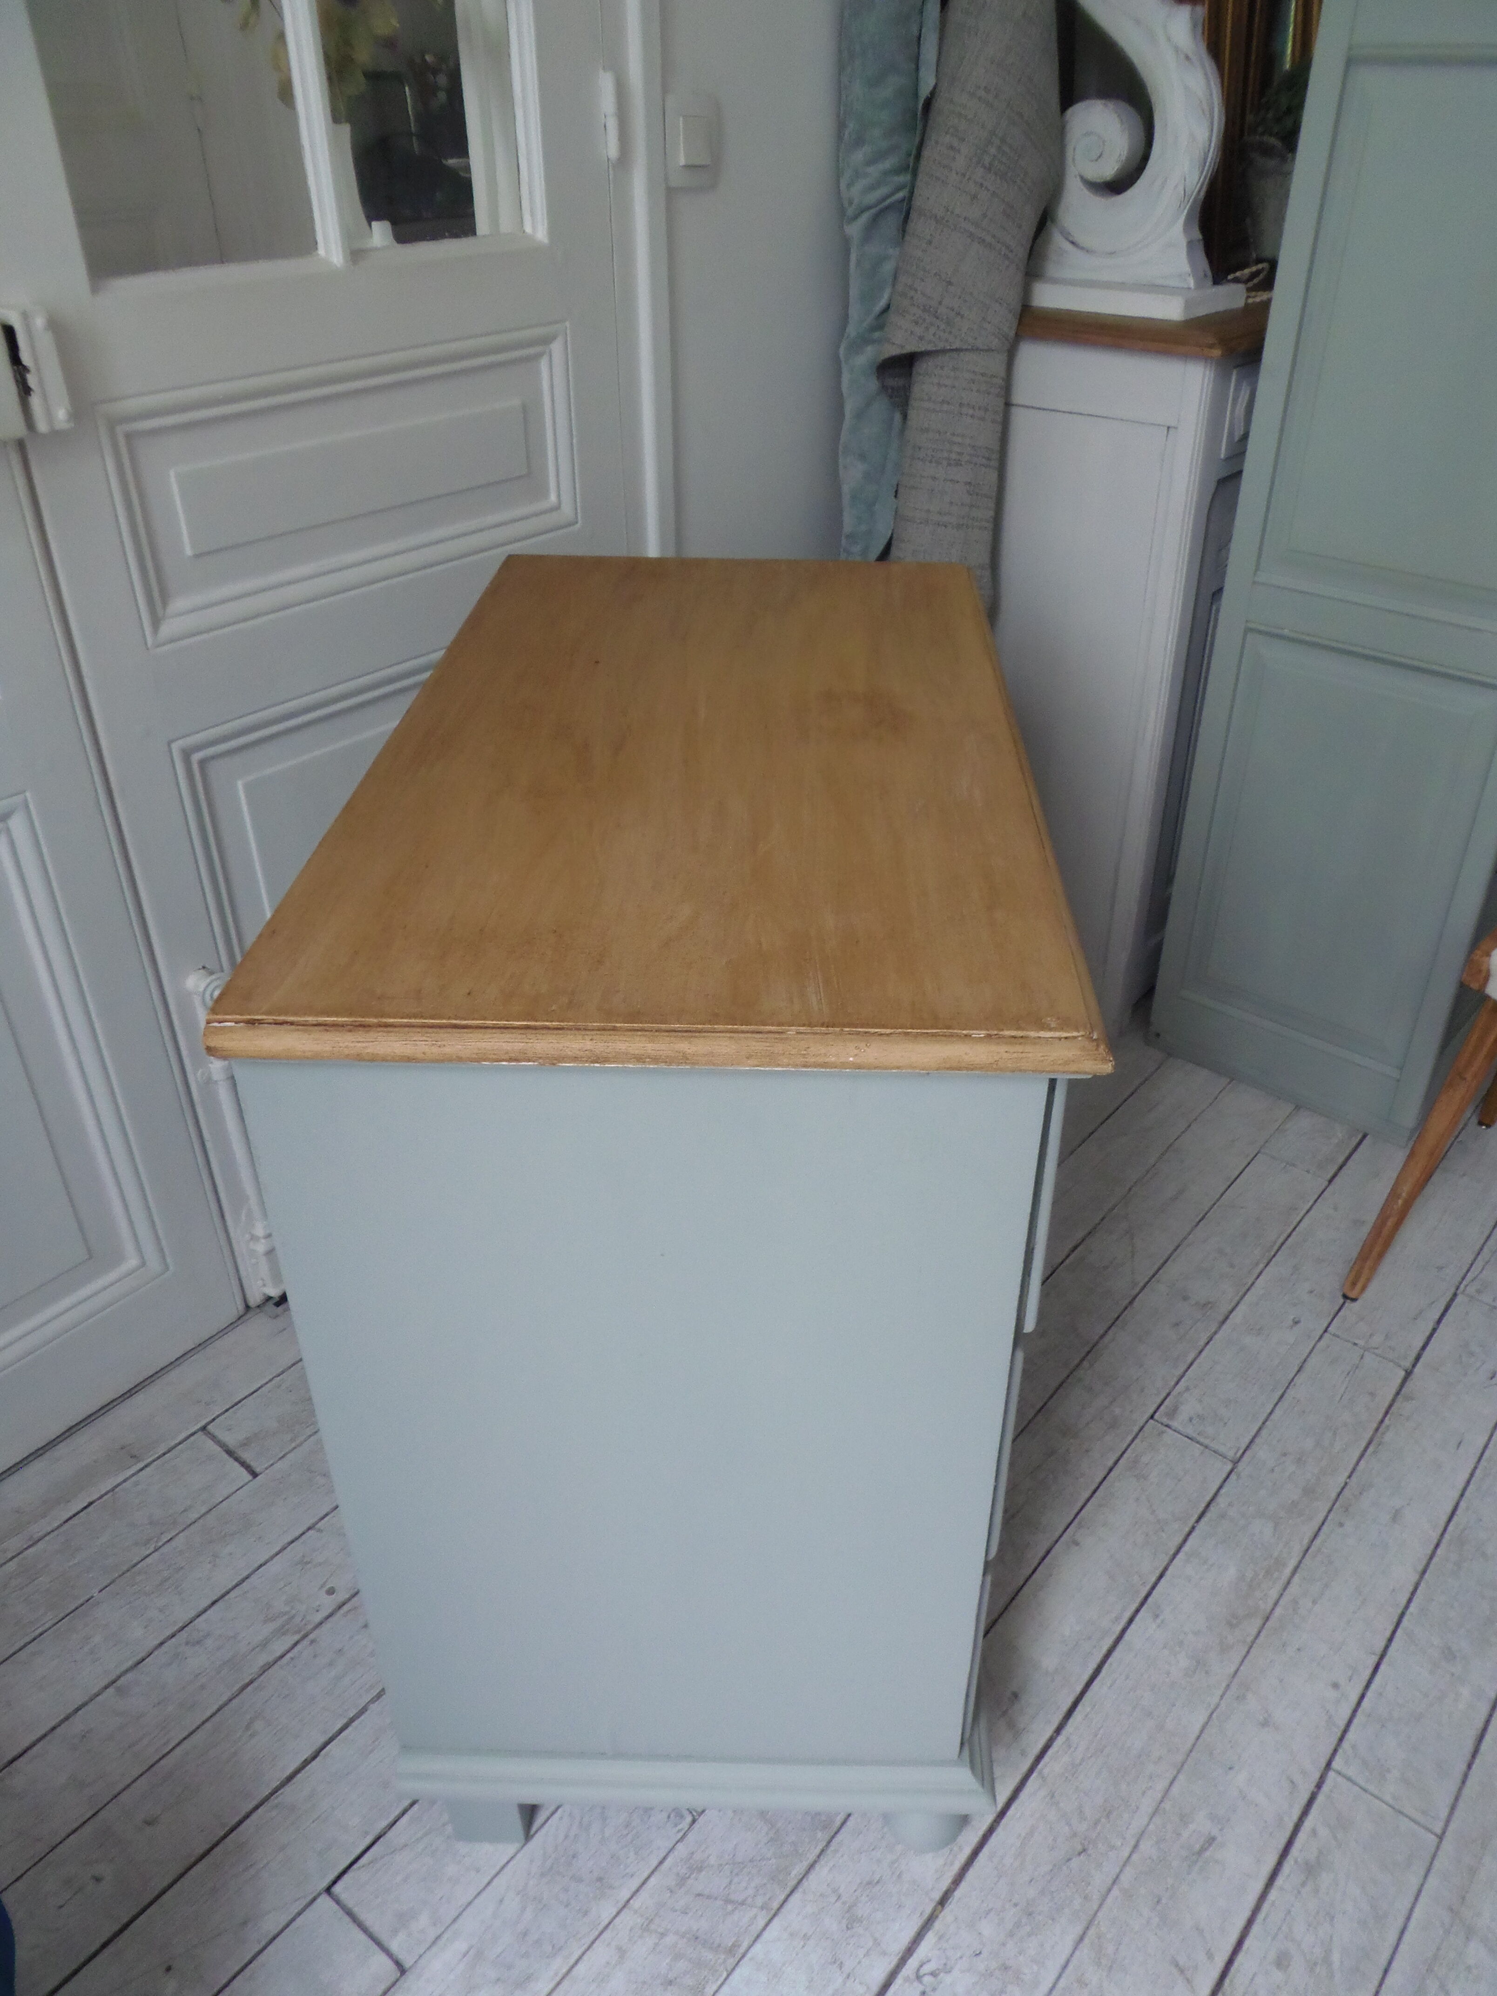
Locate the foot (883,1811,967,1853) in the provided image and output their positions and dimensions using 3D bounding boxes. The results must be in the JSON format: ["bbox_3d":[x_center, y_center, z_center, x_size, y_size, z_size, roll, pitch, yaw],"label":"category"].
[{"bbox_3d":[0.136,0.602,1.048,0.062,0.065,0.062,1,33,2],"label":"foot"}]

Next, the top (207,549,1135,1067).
[{"bbox_3d":[-0.026,-0.184,0.943,0.410,0.019,0.769,1,33,2],"label":"top"}]

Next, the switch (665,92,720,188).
[{"bbox_3d":[-0.061,-0.913,1.475,0.015,0.085,0.085,22,39,31],"label":"switch"}]

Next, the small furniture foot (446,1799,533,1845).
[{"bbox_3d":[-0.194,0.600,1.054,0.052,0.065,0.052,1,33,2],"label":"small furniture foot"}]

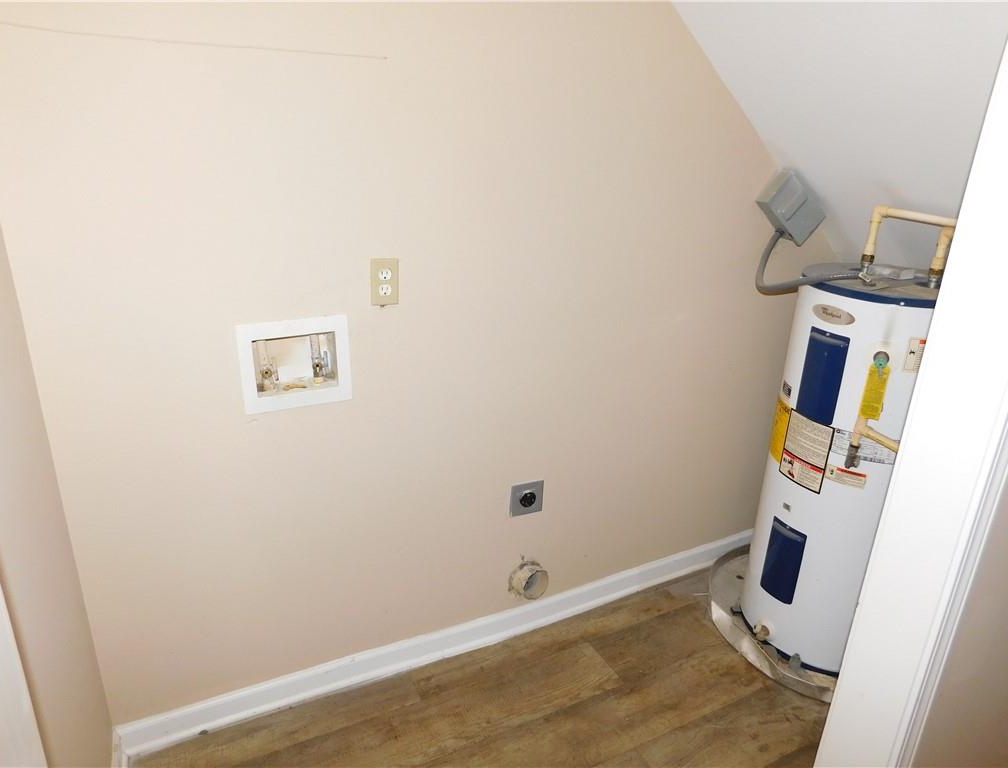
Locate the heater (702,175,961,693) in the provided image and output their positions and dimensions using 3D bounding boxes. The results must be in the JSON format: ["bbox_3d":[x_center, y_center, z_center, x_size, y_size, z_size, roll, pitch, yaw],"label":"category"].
[{"bbox_3d":[1.127,0.194,2.128,0.650,1.385,0.650,-9,23,-26],"label":"heater"}]

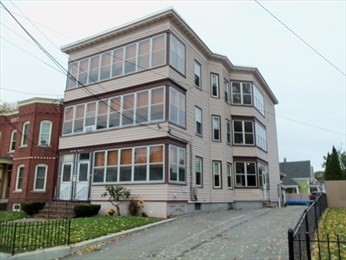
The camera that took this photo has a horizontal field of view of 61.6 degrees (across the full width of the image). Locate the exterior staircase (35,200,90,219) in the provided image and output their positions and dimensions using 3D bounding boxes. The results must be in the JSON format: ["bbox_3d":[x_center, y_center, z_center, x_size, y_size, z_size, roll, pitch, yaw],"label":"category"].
[{"bbox_3d":[-5.758,4.141,15.138,2.950,0.860,1.400,-7,-15,29],"label":"exterior staircase"}]

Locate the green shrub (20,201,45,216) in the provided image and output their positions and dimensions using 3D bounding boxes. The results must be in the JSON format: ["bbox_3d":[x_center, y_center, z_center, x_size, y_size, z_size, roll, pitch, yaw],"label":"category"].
[{"bbox_3d":[-7.640,4.277,15.867,1.050,0.770,1.000,-7,-15,29],"label":"green shrub"}]

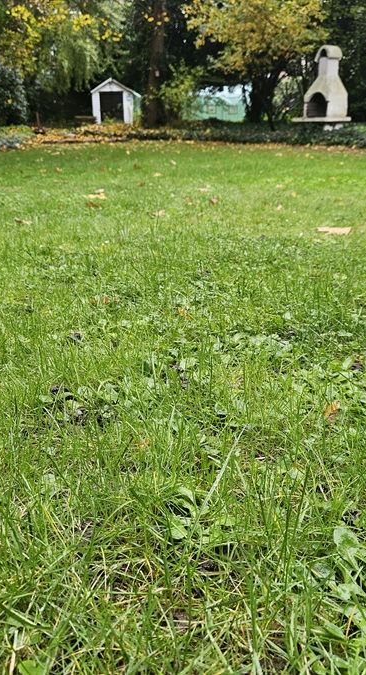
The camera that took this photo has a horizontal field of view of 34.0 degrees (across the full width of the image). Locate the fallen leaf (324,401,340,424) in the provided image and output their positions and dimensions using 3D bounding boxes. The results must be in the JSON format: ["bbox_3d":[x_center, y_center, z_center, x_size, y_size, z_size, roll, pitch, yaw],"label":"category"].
[{"bbox_3d":[0.225,0.113,0.901,0.023,0.022,0.034,5,20,15],"label":"fallen leaf"}]

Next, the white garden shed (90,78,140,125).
[{"bbox_3d":[-2.023,-7.089,18.000,1.270,1.330,1.450,1,20,2],"label":"white garden shed"}]

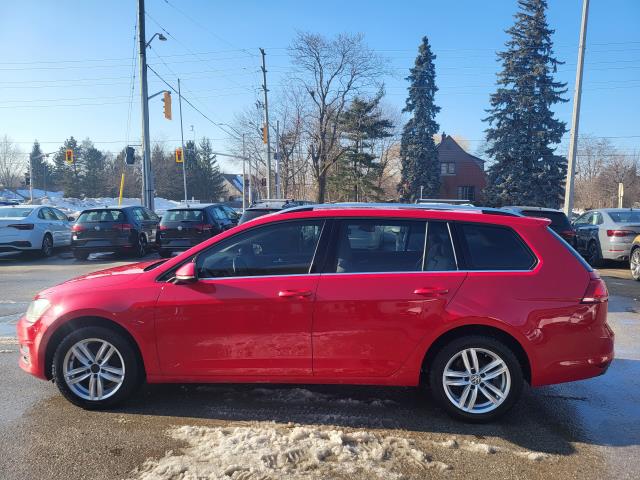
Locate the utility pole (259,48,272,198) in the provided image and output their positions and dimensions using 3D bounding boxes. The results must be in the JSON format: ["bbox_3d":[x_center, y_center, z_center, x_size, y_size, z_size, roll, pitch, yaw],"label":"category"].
[{"bbox_3d":[-3.571,-7.049,32.518,0.600,11.463,0.450,-1,5,0],"label":"utility pole"}]

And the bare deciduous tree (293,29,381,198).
[{"bbox_3d":[1.396,-8.811,37.384,7.273,14.181,7.273,0,5,0],"label":"bare deciduous tree"}]

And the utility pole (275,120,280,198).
[{"bbox_3d":[-2.547,-4.024,28.762,0.300,6.085,0.300,0,5,0],"label":"utility pole"}]

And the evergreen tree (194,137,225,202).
[{"bbox_3d":[-15.606,-8.899,68.393,4.400,11.230,4.400,0,4,0],"label":"evergreen tree"}]

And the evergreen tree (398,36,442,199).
[{"bbox_3d":[9.657,-10.686,46.617,4.200,17.620,4.200,0,4,0],"label":"evergreen tree"}]

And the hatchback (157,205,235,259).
[{"bbox_3d":[-3.521,-0.313,15.156,1.820,1.460,4.270,0,4,6],"label":"hatchback"}]

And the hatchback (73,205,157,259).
[{"bbox_3d":[-6.092,-0.291,15.006,1.820,1.460,4.270,-1,4,-5],"label":"hatchback"}]

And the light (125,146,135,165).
[{"bbox_3d":[-8.608,-3.809,21.800,0.420,0.800,0.400,1,4,18],"label":"light"}]

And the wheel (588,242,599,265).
[{"bbox_3d":[6.666,0.285,11.640,0.210,0.510,0.510,1,4,11],"label":"wheel"}]

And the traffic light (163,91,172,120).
[{"bbox_3d":[-6.916,-6.077,21.800,0.450,1.150,0.580,1,4,12],"label":"traffic light"}]

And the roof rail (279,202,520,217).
[{"bbox_3d":[0.533,-0.220,3.441,1.815,0.110,0.060,1,5,3],"label":"roof rail"}]

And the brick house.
[{"bbox_3d":[13.304,-7.057,53.087,7.800,8.100,9.000,0,5,0],"label":"brick house"}]

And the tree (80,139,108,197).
[{"bbox_3d":[-29.864,-8.958,63.477,3.861,8.767,3.861,0,5,0],"label":"tree"}]

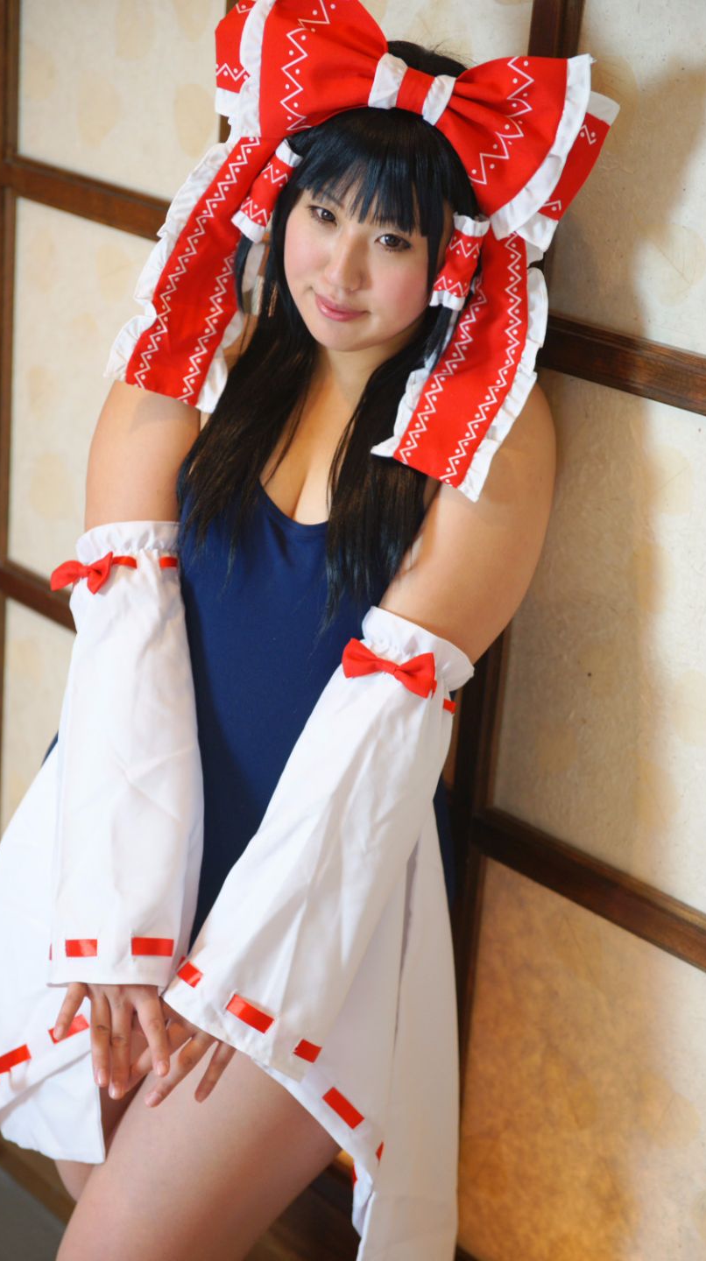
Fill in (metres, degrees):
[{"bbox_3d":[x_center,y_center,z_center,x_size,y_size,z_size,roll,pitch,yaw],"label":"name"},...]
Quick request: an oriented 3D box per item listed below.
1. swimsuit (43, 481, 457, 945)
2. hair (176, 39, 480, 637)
[{"bbox_3d":[-0.084,0.078,2.280,0.380,0.560,0.260,17,14,16],"label":"swimsuit"},{"bbox_3d":[-0.016,-0.267,2.200,0.250,0.530,0.260,17,16,14],"label":"hair"}]

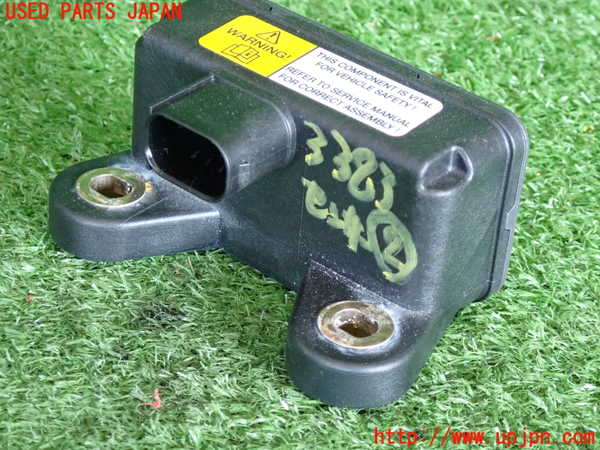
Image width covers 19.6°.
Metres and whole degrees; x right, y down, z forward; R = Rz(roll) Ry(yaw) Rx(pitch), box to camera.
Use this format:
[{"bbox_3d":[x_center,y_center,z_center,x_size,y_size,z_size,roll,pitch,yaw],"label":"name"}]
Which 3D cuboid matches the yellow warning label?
[{"bbox_3d":[-0.008,-0.036,0.342,0.020,0.001,0.015,28,46,33],"label":"yellow warning label"}]

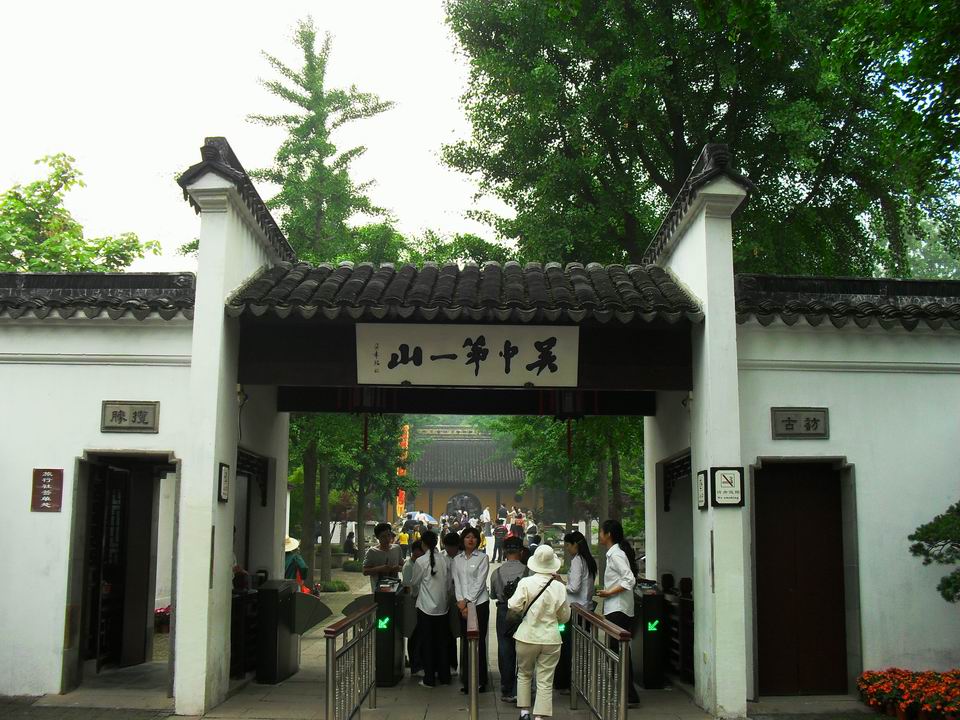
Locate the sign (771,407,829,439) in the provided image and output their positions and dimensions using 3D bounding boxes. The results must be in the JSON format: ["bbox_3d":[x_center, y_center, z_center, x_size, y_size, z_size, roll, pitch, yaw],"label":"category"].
[{"bbox_3d":[3.201,0.637,9.690,0.575,0.320,0.050,1,-9,0],"label":"sign"}]

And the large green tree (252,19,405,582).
[{"bbox_3d":[-4.082,-1.854,25.164,4.300,14.900,4.300,1,-9,0],"label":"large green tree"}]

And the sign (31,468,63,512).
[{"bbox_3d":[-4.277,1.291,9.594,0.305,0.420,0.030,1,-9,0],"label":"sign"}]

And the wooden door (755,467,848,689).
[{"bbox_3d":[3.229,2.194,9.806,0.950,2.310,0.080,1,-9,0],"label":"wooden door"}]

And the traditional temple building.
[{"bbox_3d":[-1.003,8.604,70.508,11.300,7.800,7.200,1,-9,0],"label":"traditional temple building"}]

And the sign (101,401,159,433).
[{"bbox_3d":[-3.489,0.573,9.690,0.577,0.320,0.050,1,-9,0],"label":"sign"}]

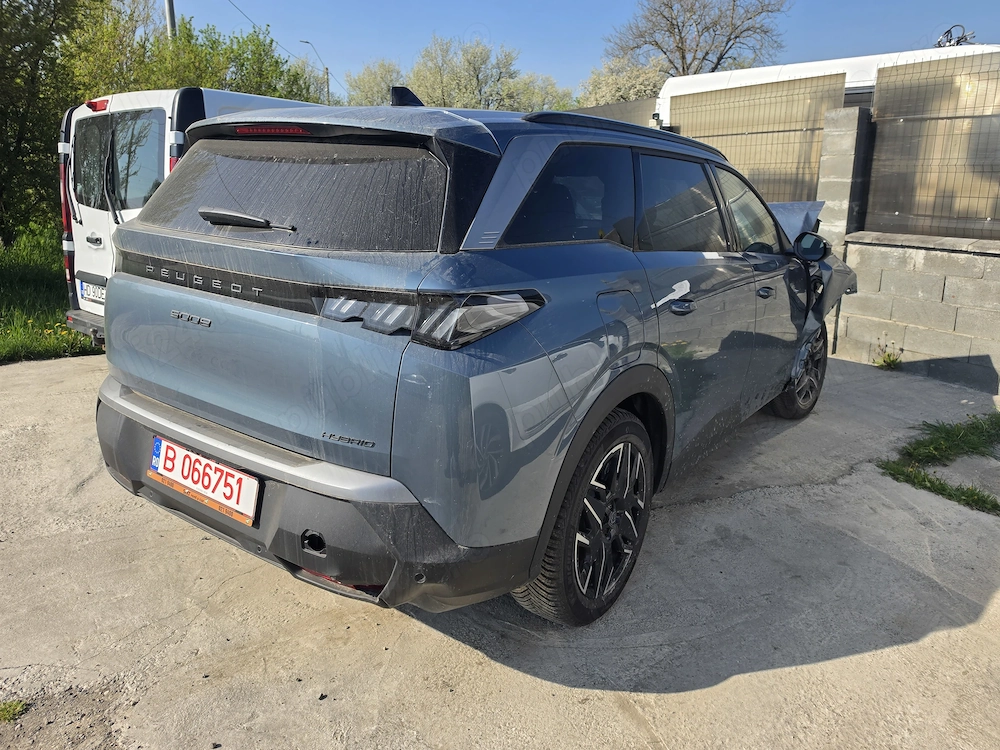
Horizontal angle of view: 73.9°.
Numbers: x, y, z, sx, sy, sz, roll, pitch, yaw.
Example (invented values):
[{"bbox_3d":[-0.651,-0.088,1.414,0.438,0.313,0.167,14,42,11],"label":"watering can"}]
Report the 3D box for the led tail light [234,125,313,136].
[{"bbox_3d":[-0.649,-0.692,1.891,0.330,0.035,0.035,12,17,34],"label":"led tail light"}]

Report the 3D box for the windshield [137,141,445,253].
[{"bbox_3d":[-0.645,-0.532,1.946,1.340,0.370,0.090,12,-12,34],"label":"windshield"}]

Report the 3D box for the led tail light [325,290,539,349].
[{"bbox_3d":[-0.152,-0.161,1.541,0.410,0.120,0.340,12,17,34],"label":"led tail light"}]

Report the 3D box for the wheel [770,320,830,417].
[{"bbox_3d":[2.006,-0.067,4.550,0.235,0.728,0.728,14,19,40],"label":"wheel"}]

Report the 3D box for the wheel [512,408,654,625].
[{"bbox_3d":[0.285,0.466,2.239,0.235,0.728,0.728,12,17,34],"label":"wheel"}]

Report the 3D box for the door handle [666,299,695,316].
[{"bbox_3d":[0.630,-0.233,2.280,0.055,0.060,0.220,12,17,34],"label":"door handle"}]

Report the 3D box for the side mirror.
[{"bbox_3d":[1.705,-0.706,3.624,0.200,0.165,0.160,12,17,34],"label":"side mirror"}]

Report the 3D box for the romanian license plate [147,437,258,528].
[{"bbox_3d":[-0.857,0.291,1.888,0.525,0.125,0.020,12,6,34],"label":"romanian license plate"}]

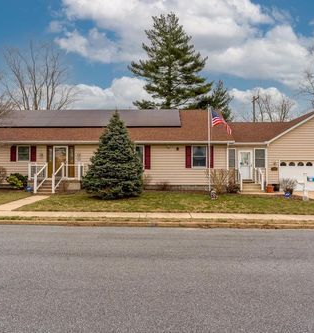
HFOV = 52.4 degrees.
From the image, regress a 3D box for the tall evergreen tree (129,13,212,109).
[{"bbox_3d":[1.650,-8.600,39.000,10.000,20.400,10.000,0,0,0],"label":"tall evergreen tree"}]

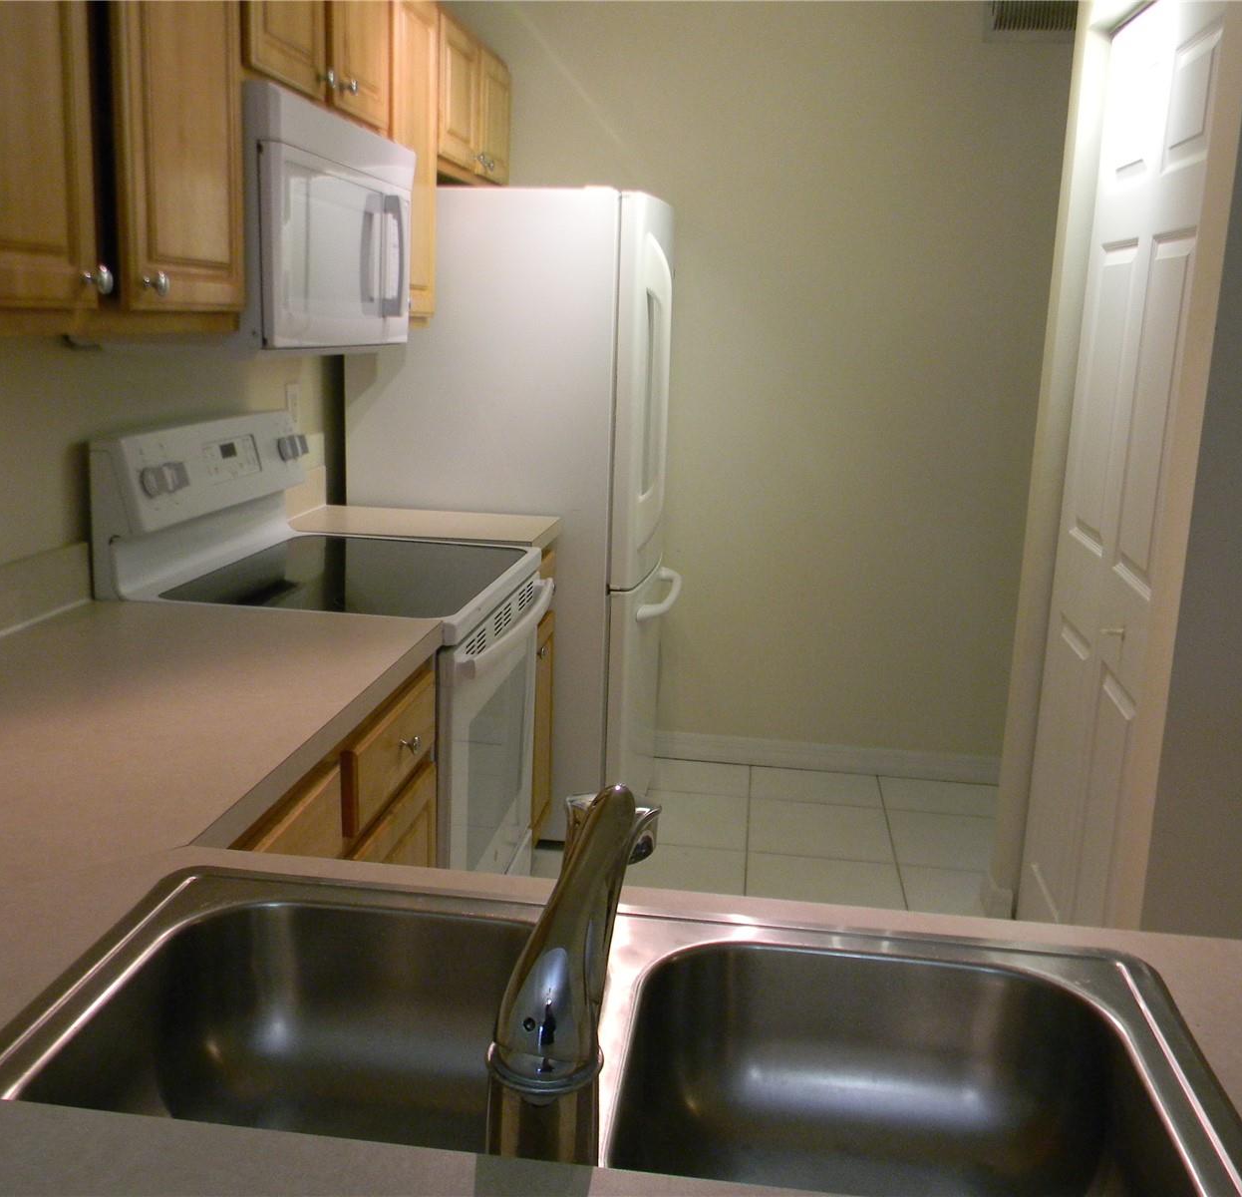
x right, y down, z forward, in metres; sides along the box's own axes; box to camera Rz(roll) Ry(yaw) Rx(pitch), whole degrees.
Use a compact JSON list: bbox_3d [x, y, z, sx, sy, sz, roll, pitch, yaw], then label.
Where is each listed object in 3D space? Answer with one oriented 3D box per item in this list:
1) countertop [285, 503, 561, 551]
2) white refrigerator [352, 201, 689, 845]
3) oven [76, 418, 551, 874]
[{"bbox_3d":[-0.484,-0.163,3.087,0.625,0.039,0.373,3,12,7],"label":"countertop"},{"bbox_3d":[-0.257,-0.242,3.669,0.833,1.710,0.765,3,12,7],"label":"white refrigerator"},{"bbox_3d":[-0.531,0.257,2.592,0.685,1.180,0.764,3,12,7],"label":"oven"}]

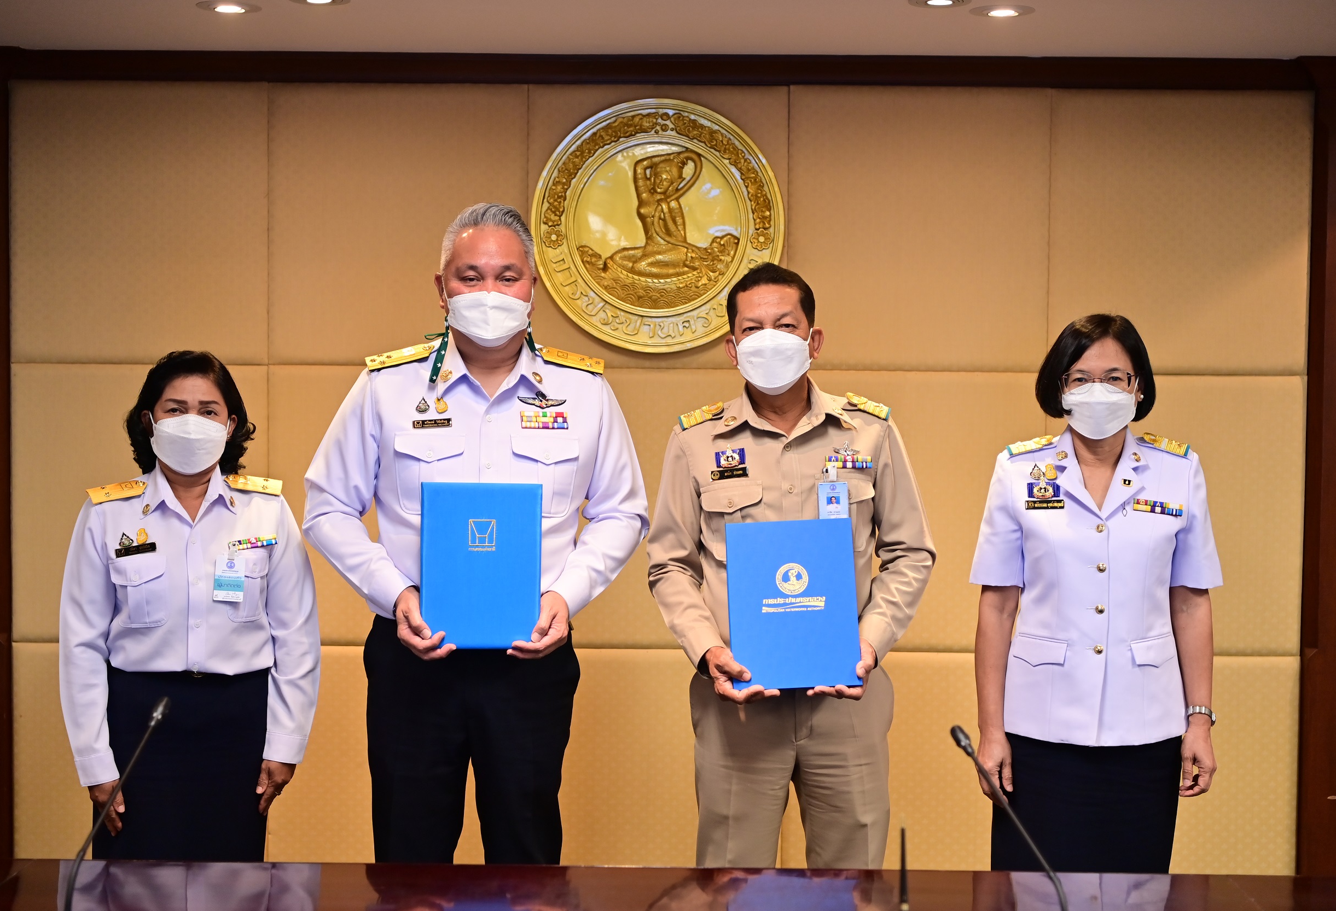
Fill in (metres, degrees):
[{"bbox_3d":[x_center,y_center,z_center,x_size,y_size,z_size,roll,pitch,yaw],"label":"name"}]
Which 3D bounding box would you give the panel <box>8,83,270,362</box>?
[{"bbox_3d":[-1.226,-0.539,4.441,0.602,0.654,0.060,1,3,1],"label":"panel"}]

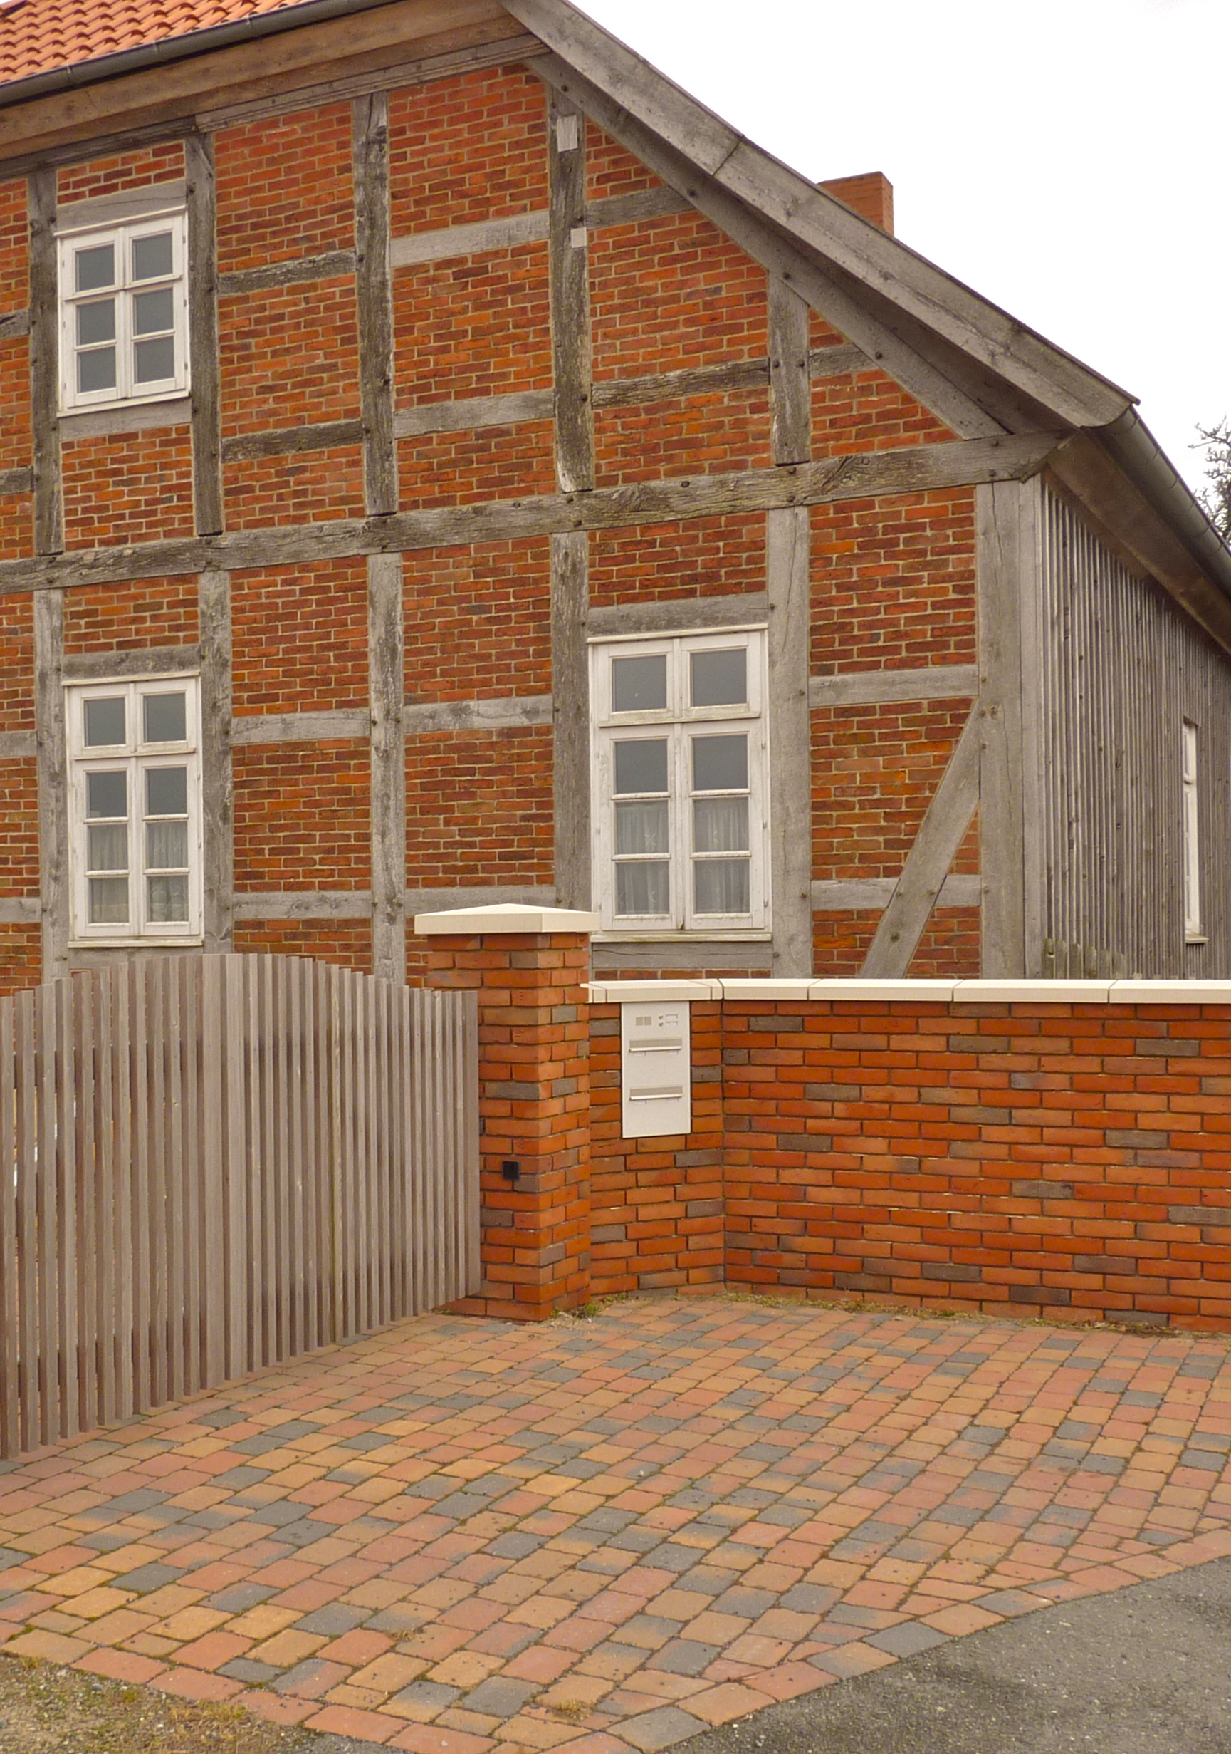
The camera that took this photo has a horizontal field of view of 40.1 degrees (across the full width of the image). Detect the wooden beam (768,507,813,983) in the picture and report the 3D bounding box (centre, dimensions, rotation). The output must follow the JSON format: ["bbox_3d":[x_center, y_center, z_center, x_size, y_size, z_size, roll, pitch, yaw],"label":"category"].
[{"bbox_3d":[0.996,-0.407,9.185,0.240,3.181,0.200,-1,-1,26],"label":"wooden beam"}]

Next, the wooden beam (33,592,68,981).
[{"bbox_3d":[-3.742,-0.432,11.355,0.245,2.963,0.180,-1,-2,23],"label":"wooden beam"}]

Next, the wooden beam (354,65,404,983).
[{"bbox_3d":[-1.401,-1.920,10.384,0.245,5.817,0.180,-1,-2,23],"label":"wooden beam"}]

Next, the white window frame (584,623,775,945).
[{"bbox_3d":[0.364,-0.512,9.542,1.078,1.724,0.120,-1,-2,23],"label":"white window frame"}]

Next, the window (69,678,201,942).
[{"bbox_3d":[-3.125,-0.423,11.036,1.054,1.727,0.120,-1,-2,23],"label":"window"}]

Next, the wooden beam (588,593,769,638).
[{"bbox_3d":[0.378,-1.474,9.612,1.065,0.165,0.180,-1,-2,23],"label":"wooden beam"}]

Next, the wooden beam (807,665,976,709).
[{"bbox_3d":[1.485,-1.000,8.944,0.904,0.163,0.180,-1,-1,26],"label":"wooden beam"}]

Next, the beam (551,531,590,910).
[{"bbox_3d":[-0.202,-0.376,9.769,0.242,3.208,0.200,-1,-1,26],"label":"beam"}]

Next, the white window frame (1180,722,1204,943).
[{"bbox_3d":[4.531,-0.348,13.344,0.120,1.745,1.080,-2,-2,26],"label":"white window frame"}]

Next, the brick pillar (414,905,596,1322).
[{"bbox_3d":[-0.466,0.995,7.391,0.590,1.744,0.590,-1,-2,22],"label":"brick pillar"}]

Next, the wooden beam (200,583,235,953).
[{"bbox_3d":[-2.502,-0.467,10.824,0.239,2.969,0.180,-1,-2,23],"label":"wooden beam"}]

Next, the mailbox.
[{"bbox_3d":[0.181,0.879,7.741,0.354,0.612,0.100,0,-2,-25],"label":"mailbox"}]

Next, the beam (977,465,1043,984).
[{"bbox_3d":[2.075,-0.435,8.703,0.320,3.177,0.280,-1,-1,26],"label":"beam"}]

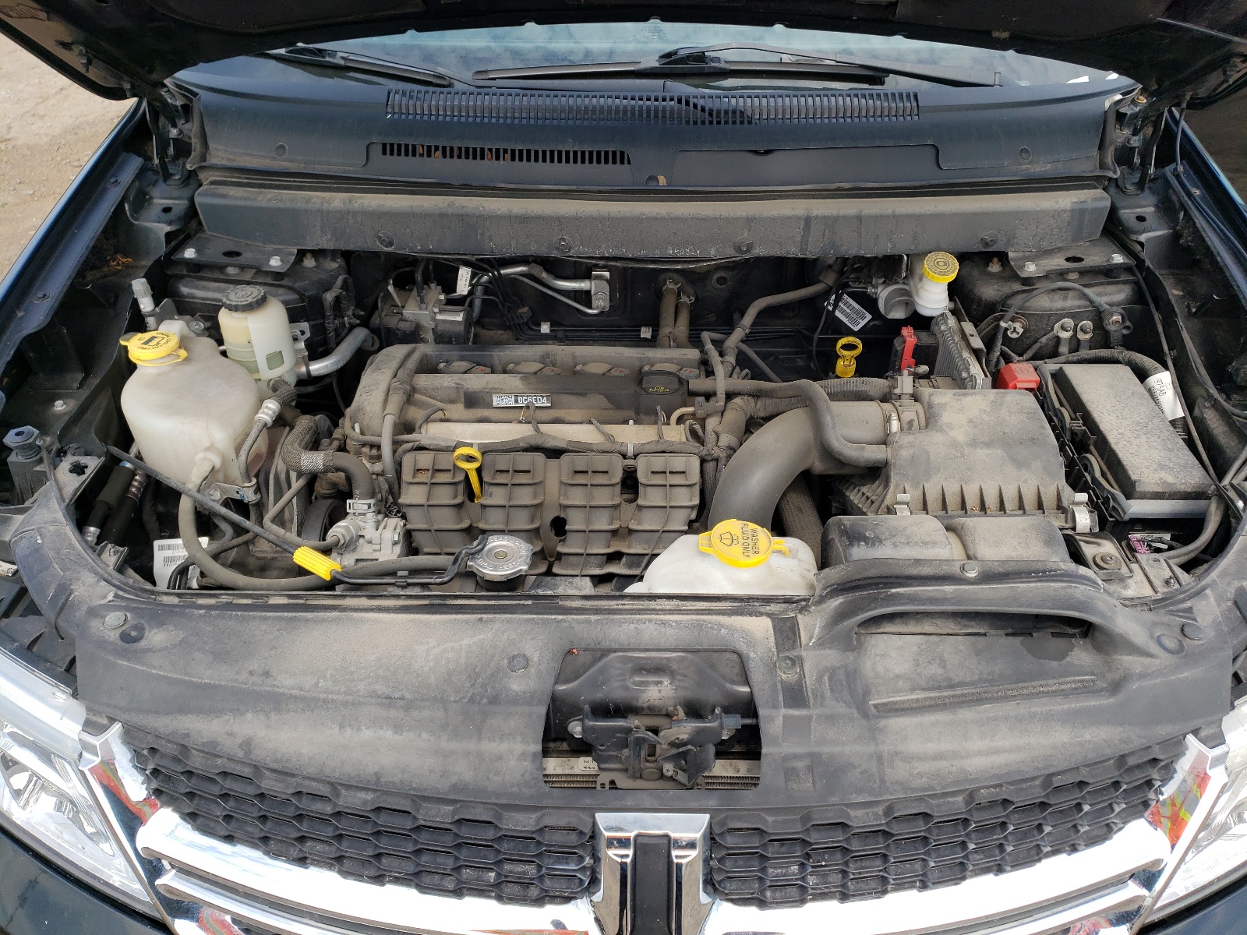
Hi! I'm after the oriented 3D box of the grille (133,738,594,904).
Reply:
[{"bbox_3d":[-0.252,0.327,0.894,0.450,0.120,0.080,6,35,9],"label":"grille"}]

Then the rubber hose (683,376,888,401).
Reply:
[{"bbox_3d":[0.228,-0.110,1.305,0.282,0.025,0.028,-1,35,-1],"label":"rubber hose"}]

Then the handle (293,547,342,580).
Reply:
[{"bbox_3d":[-0.315,0.099,0.960,0.056,0.019,0.019,21,40,27],"label":"handle"}]

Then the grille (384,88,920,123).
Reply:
[{"bbox_3d":[0.044,-0.548,1.432,0.813,0.026,0.074,1,52,1],"label":"grille"}]

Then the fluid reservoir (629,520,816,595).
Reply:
[{"bbox_3d":[0.102,0.144,1.019,0.200,0.170,0.125,-1,35,-1],"label":"fluid reservoir"}]

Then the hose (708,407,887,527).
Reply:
[{"bbox_3d":[0.216,0.002,1.164,0.207,0.168,0.118,1,38,1],"label":"hose"}]

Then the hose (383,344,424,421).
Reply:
[{"bbox_3d":[-0.304,-0.120,1.300,0.023,0.025,0.165,3,43,5],"label":"hose"}]

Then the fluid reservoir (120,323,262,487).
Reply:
[{"bbox_3d":[-0.554,-0.082,1.209,0.156,0.187,0.158,1,38,1],"label":"fluid reservoir"}]

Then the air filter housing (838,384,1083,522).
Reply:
[{"bbox_3d":[0.398,0.029,1.124,0.241,0.153,0.212,1,38,1],"label":"air filter housing"}]

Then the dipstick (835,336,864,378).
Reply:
[{"bbox_3d":[0.312,-0.142,1.292,0.036,0.065,0.028,1,38,1],"label":"dipstick"}]

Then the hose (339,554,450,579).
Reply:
[{"bbox_3d":[-0.241,0.105,0.990,0.119,0.018,0.019,-1,35,-1],"label":"hose"}]

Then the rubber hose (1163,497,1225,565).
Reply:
[{"bbox_3d":[0.642,0.082,1.051,0.061,0.064,0.054,1,38,1],"label":"rubber hose"}]

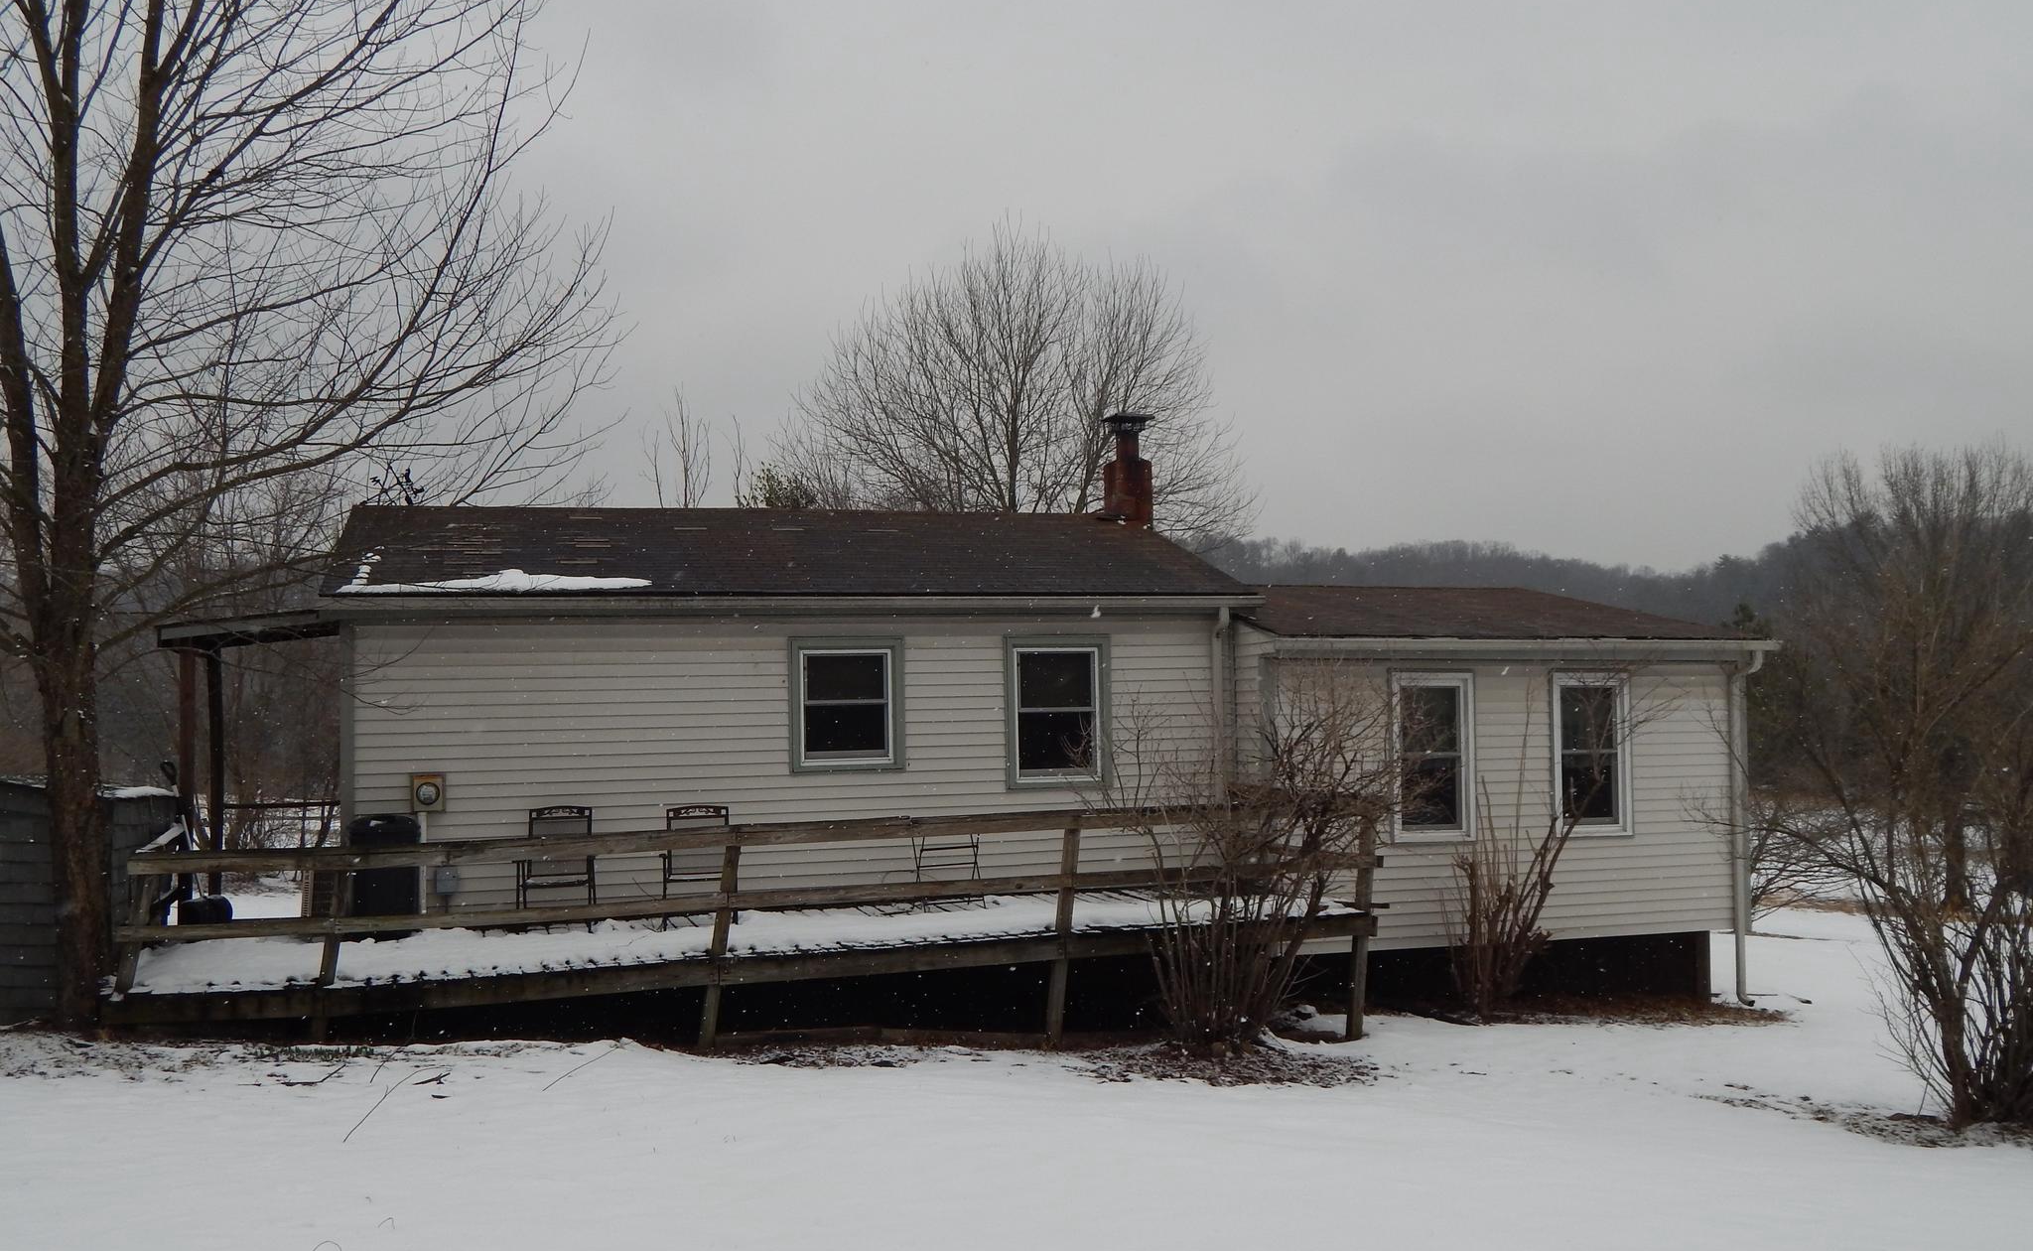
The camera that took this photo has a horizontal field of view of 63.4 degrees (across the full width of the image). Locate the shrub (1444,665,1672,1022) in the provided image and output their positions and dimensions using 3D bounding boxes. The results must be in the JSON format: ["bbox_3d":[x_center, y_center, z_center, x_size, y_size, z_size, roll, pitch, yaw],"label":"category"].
[{"bbox_3d":[4.495,1.813,13.750,1.750,2.750,1.400,0,-1,-17],"label":"shrub"}]

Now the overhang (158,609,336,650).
[{"bbox_3d":[-5.844,0.038,12.751,1.220,0.290,1.550,0,-1,-17],"label":"overhang"}]

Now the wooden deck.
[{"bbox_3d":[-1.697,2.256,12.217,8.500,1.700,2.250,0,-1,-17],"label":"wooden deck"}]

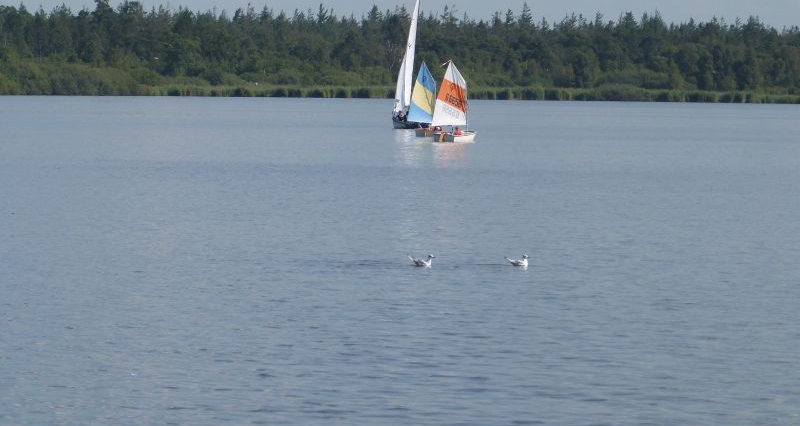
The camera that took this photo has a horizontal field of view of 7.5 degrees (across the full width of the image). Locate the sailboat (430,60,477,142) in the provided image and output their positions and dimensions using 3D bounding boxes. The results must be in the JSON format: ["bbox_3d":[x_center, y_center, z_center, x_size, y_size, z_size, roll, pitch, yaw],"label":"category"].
[{"bbox_3d":[2.239,-4.519,248.000,1.250,3.340,2.450,1,1,28],"label":"sailboat"}]

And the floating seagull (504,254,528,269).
[{"bbox_3d":[1.547,0.628,80.500,0.345,0.148,0.130,0,1,0],"label":"floating seagull"}]

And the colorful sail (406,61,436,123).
[{"bbox_3d":[0.967,-5.327,270.500,0.350,2.700,2.050,1,2,37],"label":"colorful sail"}]

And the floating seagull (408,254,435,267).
[{"bbox_3d":[0.288,0.624,80.500,0.360,0.153,0.130,0,1,0],"label":"floating seagull"}]

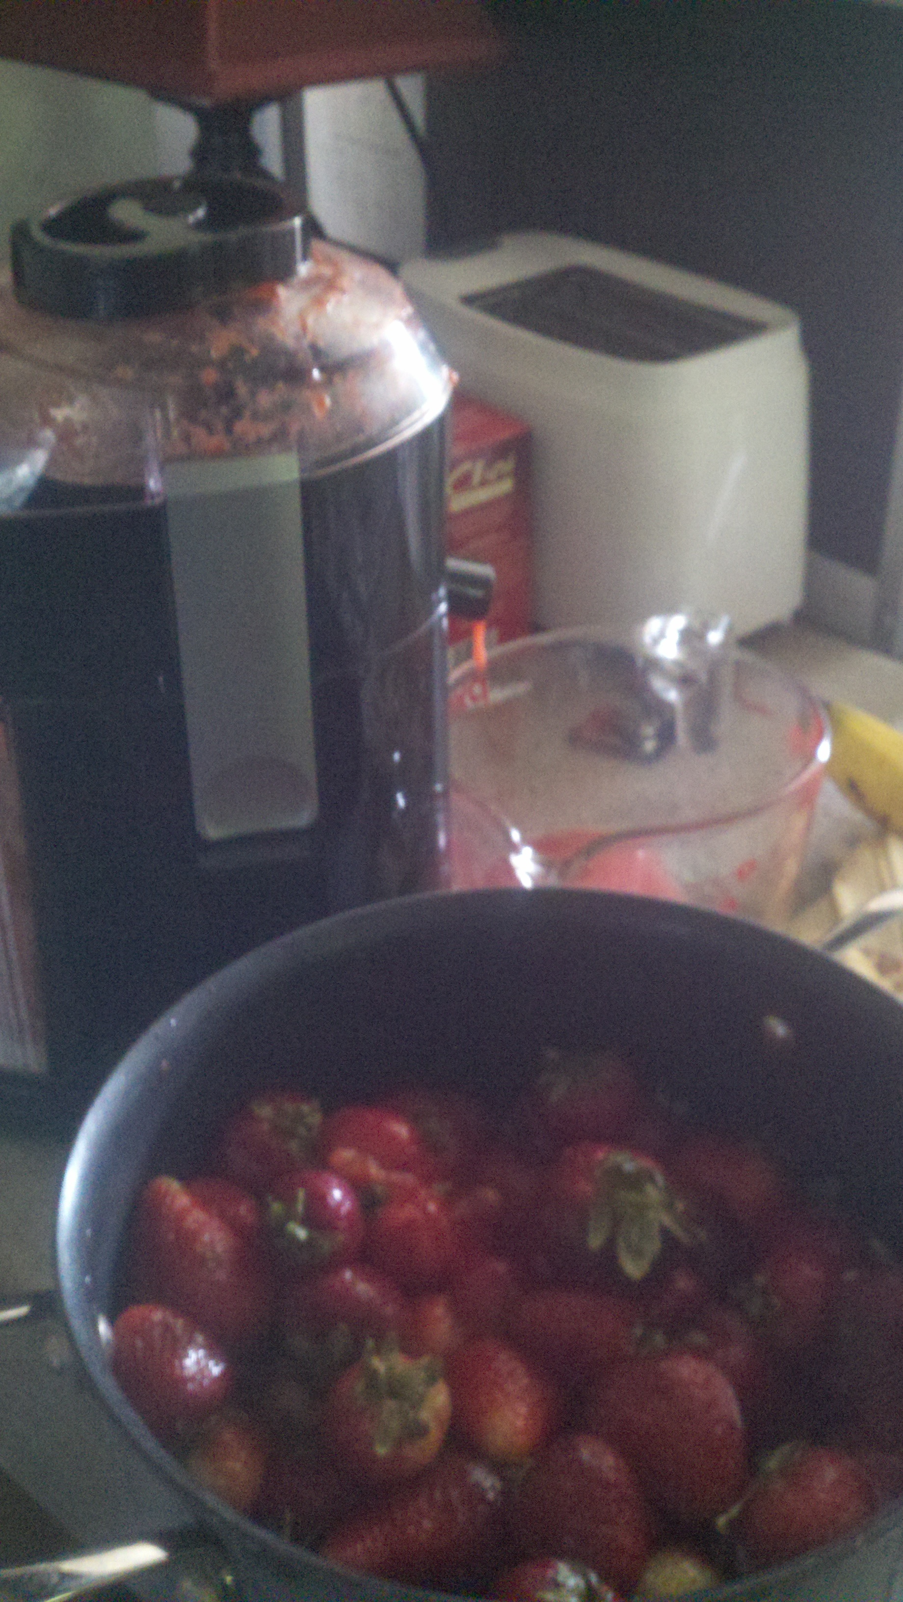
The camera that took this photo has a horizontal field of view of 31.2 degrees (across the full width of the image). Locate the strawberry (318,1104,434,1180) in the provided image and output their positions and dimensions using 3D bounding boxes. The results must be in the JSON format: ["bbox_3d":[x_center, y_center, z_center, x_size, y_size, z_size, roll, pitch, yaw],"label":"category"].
[{"bbox_3d":[-0.025,0.117,0.536,0.036,0.036,0.036,0,34,0],"label":"strawberry"}]

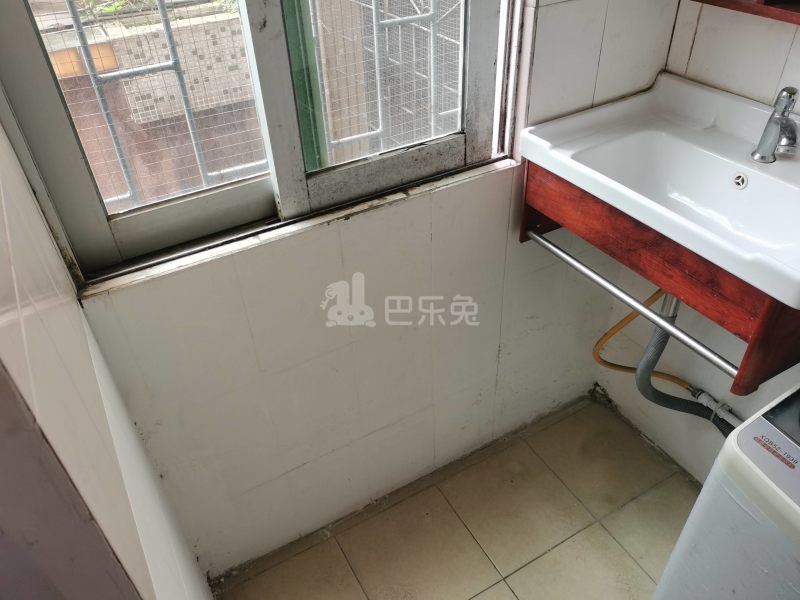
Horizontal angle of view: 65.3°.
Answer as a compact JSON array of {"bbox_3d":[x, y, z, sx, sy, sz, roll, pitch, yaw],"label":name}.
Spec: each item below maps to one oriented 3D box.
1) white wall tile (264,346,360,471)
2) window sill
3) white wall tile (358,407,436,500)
[{"bbox_3d":[-0.185,0.245,1.388,0.200,0.305,0.010,-21,42,-21],"label":"white wall tile"},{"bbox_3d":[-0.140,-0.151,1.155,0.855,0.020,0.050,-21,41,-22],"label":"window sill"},{"bbox_3d":[0.001,0.399,1.636,0.200,0.257,0.010,-21,42,-21],"label":"white wall tile"}]

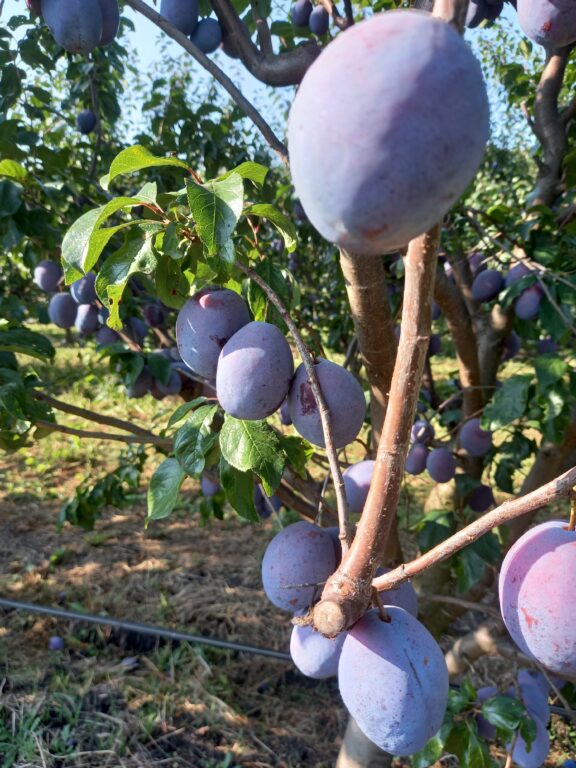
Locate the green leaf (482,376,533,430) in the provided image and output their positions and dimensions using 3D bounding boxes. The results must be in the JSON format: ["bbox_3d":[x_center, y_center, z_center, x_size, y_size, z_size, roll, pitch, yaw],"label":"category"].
[{"bbox_3d":[0.269,0.021,0.680,0.048,0.083,0.025,43,12,16],"label":"green leaf"}]

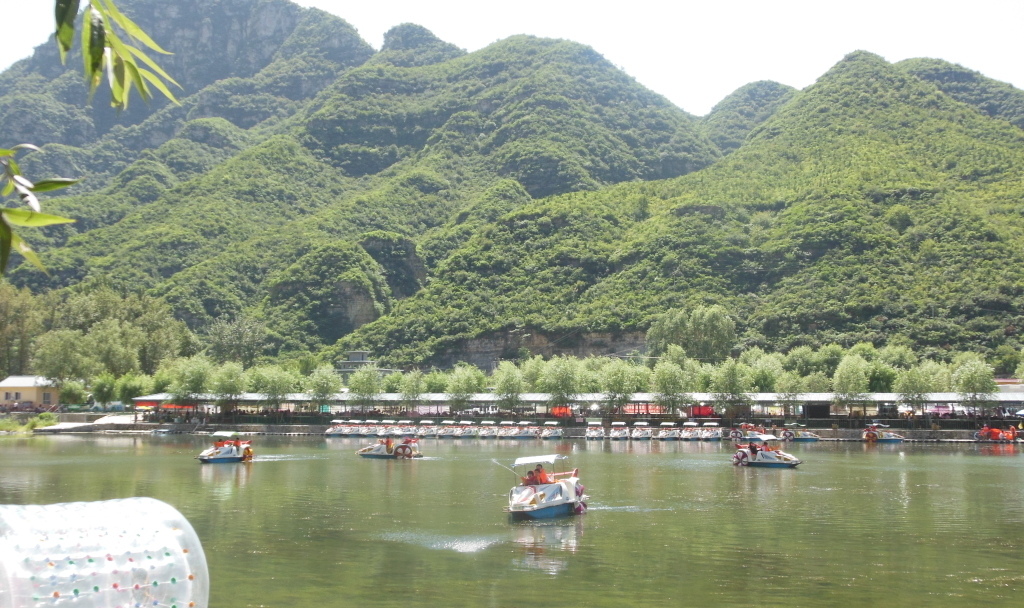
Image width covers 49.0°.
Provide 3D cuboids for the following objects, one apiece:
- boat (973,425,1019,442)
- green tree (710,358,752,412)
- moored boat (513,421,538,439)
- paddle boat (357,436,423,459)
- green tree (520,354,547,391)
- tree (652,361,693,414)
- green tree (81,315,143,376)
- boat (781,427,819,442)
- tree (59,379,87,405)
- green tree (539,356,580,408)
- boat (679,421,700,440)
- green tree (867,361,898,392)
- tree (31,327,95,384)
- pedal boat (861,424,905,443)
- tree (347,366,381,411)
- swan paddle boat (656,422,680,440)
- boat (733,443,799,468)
[{"bbox_3d":[50.644,13.526,117.500,4.100,1.900,1.950,-1,-6,12],"label":"boat"},{"bbox_3d":[22.358,9.014,114.500,4.400,6.926,4.400,0,-5,0],"label":"green tree"},{"bbox_3d":[1.359,11.889,105.348,1.600,1.700,3.300,-4,-7,38],"label":"moored boat"},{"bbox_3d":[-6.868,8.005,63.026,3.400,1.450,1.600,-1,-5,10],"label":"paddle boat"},{"bbox_3d":[2.429,9.547,127.000,4.200,7.683,4.200,0,-5,0],"label":"green tree"},{"bbox_3d":[18.133,9.773,127.000,4.519,6.779,4.519,0,-5,0],"label":"tree"},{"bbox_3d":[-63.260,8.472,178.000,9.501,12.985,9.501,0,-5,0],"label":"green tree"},{"bbox_3d":[29.202,13.021,113.781,3.700,1.900,1.750,-1,-5,10],"label":"boat"},{"bbox_3d":[-58.647,11.943,150.000,3.800,4.003,3.800,0,-5,0],"label":"tree"},{"bbox_3d":[5.162,9.336,122.162,4.580,7.260,4.350,0,-5,0],"label":"green tree"},{"bbox_3d":[17.527,12.610,111.000,1.800,1.720,3.700,-2,-5,18],"label":"boat"},{"bbox_3d":[46.144,10.337,140.000,3.985,6.601,3.985,0,-5,0],"label":"green tree"},{"bbox_3d":[-65.980,9.468,165.000,9.200,11.743,9.200,0,-5,0],"label":"tree"},{"bbox_3d":[34.913,12.116,105.500,3.700,1.720,1.800,-1,-5,16],"label":"pedal boat"},{"bbox_3d":[-16.876,10.175,128.612,3.670,6.500,3.670,0,-5,0],"label":"tree"},{"bbox_3d":[16.970,13.813,121.500,1.950,1.930,3.800,-2,-6,19],"label":"swan paddle boat"},{"bbox_3d":[12.196,7.138,53.867,3.400,1.450,1.600,-3,-6,31],"label":"boat"}]

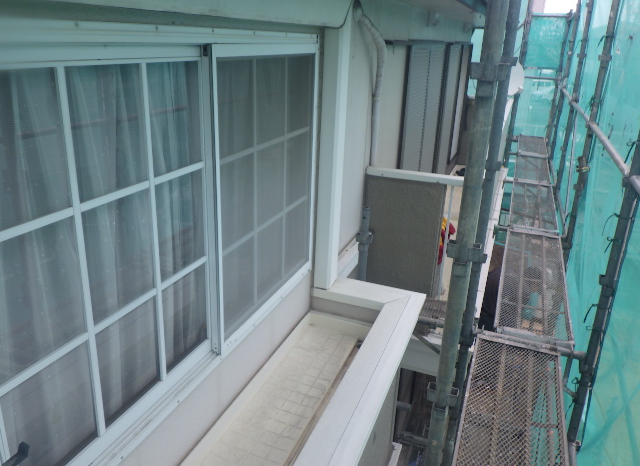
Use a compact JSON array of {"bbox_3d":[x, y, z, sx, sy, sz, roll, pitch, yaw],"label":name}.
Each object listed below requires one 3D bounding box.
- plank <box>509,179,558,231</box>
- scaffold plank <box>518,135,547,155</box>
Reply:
[{"bbox_3d":[2.116,-0.271,5.149,0.402,0.045,1.780,10,22,19],"label":"plank"},{"bbox_3d":[3.440,-1.398,8.386,0.430,0.050,1.740,10,22,19],"label":"scaffold plank"}]

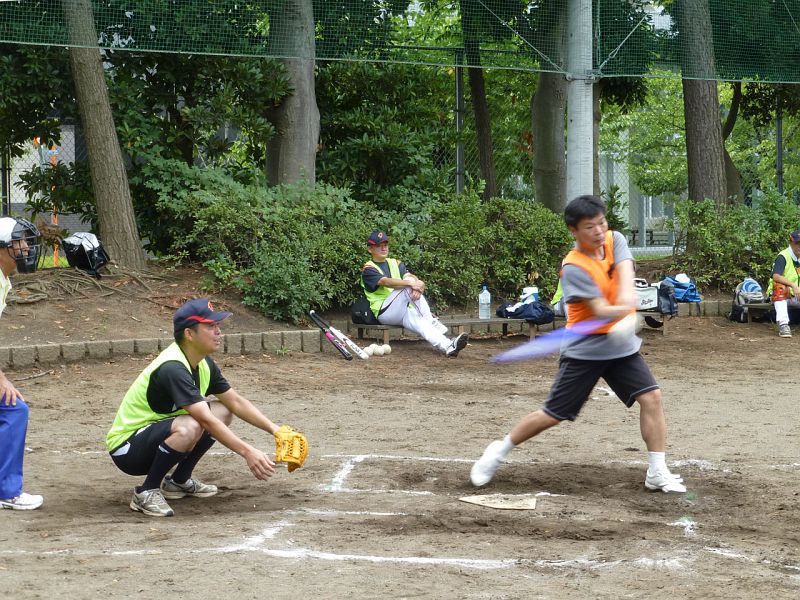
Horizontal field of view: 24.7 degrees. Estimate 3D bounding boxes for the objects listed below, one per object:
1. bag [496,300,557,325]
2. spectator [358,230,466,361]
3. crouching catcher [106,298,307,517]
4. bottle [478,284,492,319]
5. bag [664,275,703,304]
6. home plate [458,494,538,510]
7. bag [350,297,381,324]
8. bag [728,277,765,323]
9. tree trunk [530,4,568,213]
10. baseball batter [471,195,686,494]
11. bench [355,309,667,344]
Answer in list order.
[{"bbox_3d":[1.203,0.115,17.500,0.530,0.240,0.270,-2,4,-22],"label":"bag"},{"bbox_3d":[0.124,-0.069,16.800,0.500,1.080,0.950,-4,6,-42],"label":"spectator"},{"bbox_3d":[-1.044,0.585,9.850,0.920,1.090,0.600,1,4,20],"label":"crouching catcher"},{"bbox_3d":[0.810,0.016,17.300,0.105,0.320,0.095,-2,4,-22],"label":"bottle"},{"bbox_3d":[2.971,-0.121,19.200,0.380,0.290,0.280,-2,4,-15],"label":"bag"},{"bbox_3d":[0.540,1.112,10.000,0.432,0.025,0.432,0,4,5],"label":"home plate"},{"bbox_3d":[-0.315,0.099,17.150,0.310,0.270,0.200,-2,4,-22],"label":"bag"},{"bbox_3d":[3.549,-0.005,18.700,0.340,0.450,0.280,-1,4,-10],"label":"bag"},{"bbox_3d":[1.797,-2.024,21.800,0.420,3.600,0.420,-1,4,0],"label":"tree trunk"},{"bbox_3d":[0.997,0.243,10.200,1.050,1.650,0.720,-2,4,-18],"label":"baseball batter"},{"bbox_3d":[1.075,0.255,17.600,3.150,0.210,0.400,-2,4,-21],"label":"bench"}]

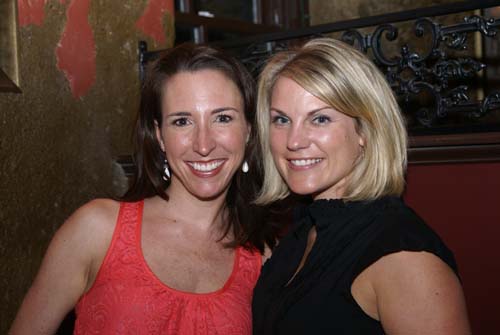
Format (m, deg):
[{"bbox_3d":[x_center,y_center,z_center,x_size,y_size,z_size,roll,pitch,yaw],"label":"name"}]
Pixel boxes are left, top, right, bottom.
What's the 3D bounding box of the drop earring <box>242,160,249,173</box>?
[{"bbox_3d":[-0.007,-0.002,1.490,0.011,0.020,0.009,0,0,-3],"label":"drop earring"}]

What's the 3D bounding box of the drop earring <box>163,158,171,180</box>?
[{"bbox_3d":[-0.132,0.004,1.480,0.012,0.035,0.010,0,0,-3],"label":"drop earring"}]

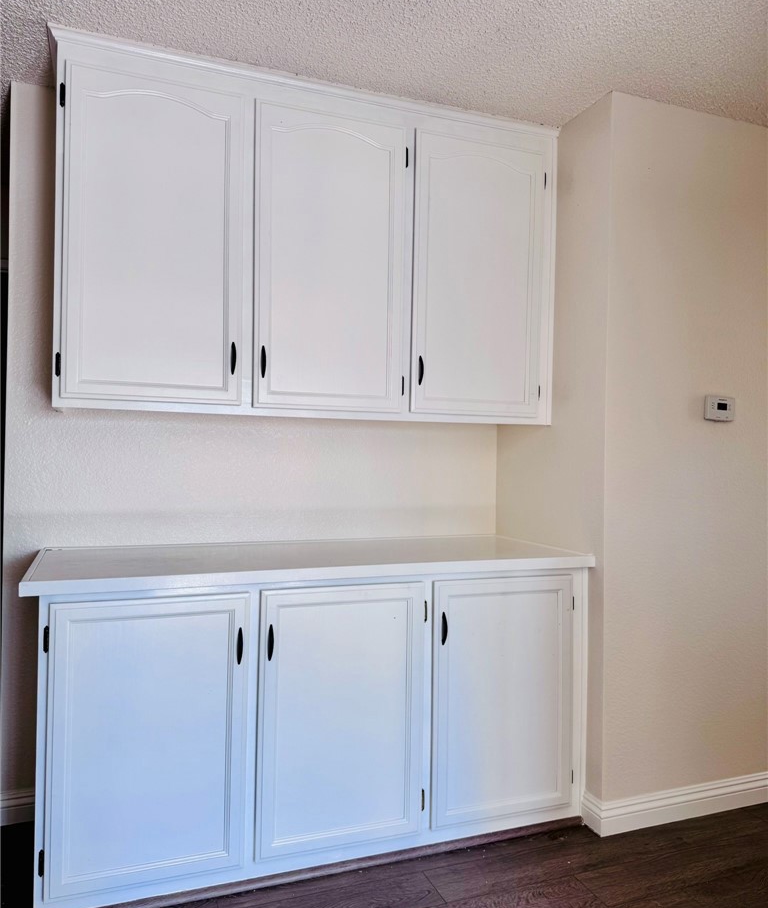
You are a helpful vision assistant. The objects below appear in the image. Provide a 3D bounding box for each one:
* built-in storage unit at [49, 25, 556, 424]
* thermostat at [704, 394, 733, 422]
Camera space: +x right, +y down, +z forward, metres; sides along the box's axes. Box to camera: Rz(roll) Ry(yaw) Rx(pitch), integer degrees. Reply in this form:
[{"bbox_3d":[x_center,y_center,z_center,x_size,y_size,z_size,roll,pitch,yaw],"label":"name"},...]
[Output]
[{"bbox_3d":[-0.225,-0.662,2.492,1.685,1.084,0.400,1,0,-21],"label":"built-in storage unit"},{"bbox_3d":[1.173,-0.157,2.477,0.110,0.083,0.026,1,0,-21],"label":"thermostat"}]

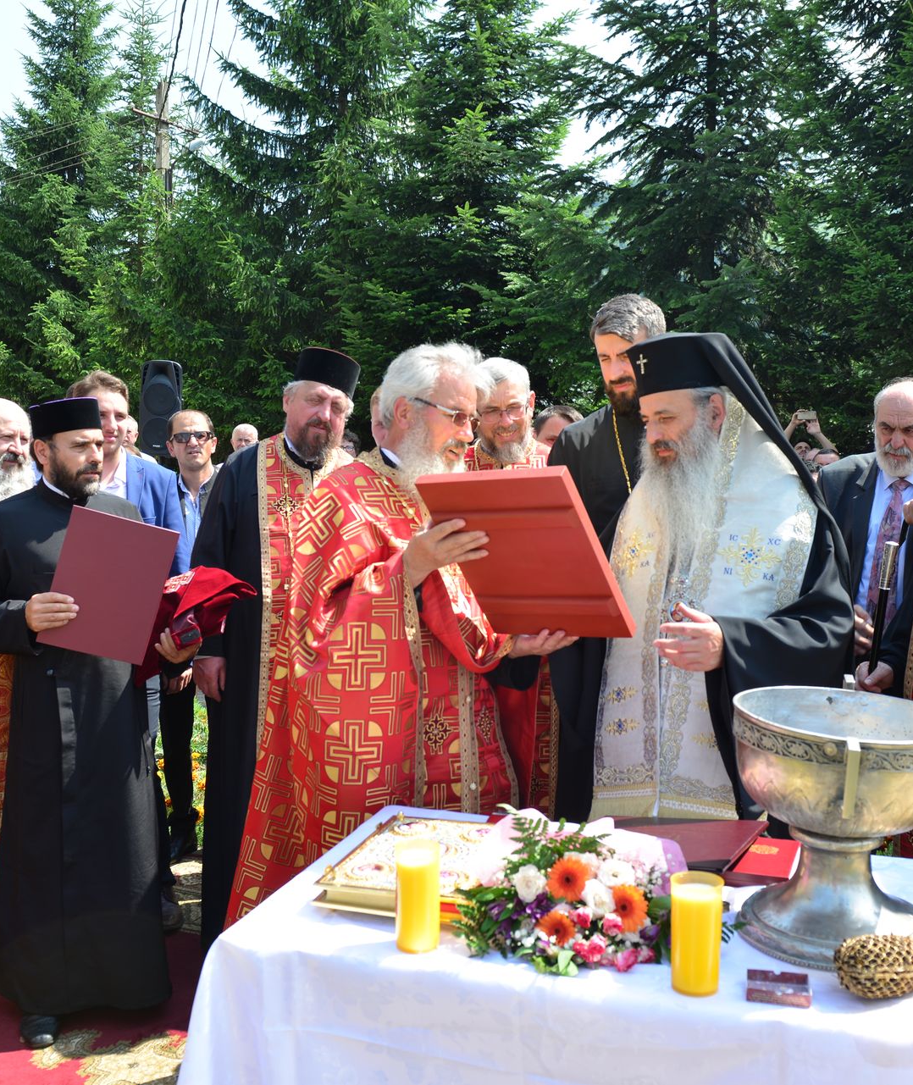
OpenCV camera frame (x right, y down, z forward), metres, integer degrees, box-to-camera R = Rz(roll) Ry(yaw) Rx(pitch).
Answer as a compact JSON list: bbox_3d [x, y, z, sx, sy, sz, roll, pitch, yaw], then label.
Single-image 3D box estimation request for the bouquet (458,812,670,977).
[{"bbox_3d":[0.201,0.599,2.100,0.410,0.200,0.360,3,6,-3],"label":"bouquet"}]

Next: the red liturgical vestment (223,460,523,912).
[{"bbox_3d":[-0.186,0.519,2.800,0.520,1.500,0.580,8,7,41],"label":"red liturgical vestment"}]

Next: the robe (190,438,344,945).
[{"bbox_3d":[-0.469,0.489,3.300,0.600,1.550,0.420,1,6,-21],"label":"robe"}]

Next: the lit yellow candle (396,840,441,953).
[{"bbox_3d":[-0.062,0.603,2.004,0.076,0.183,0.076,3,6,0],"label":"lit yellow candle"}]

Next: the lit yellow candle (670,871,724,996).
[{"bbox_3d":[0.392,0.633,1.910,0.085,0.190,0.085,3,6,0],"label":"lit yellow candle"}]

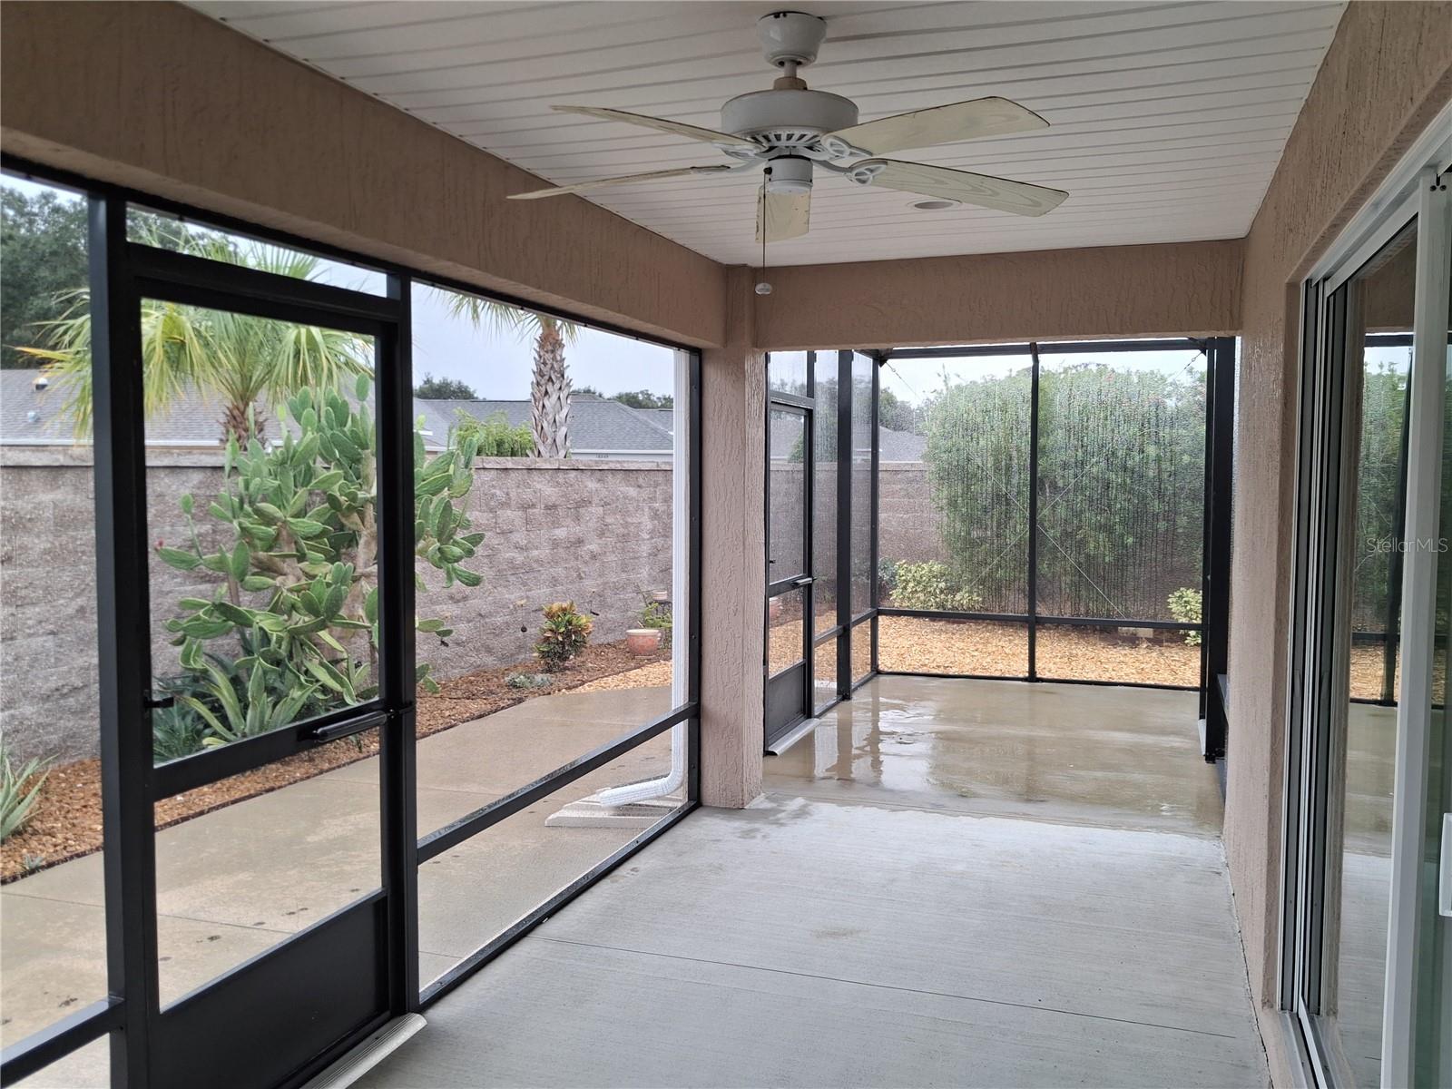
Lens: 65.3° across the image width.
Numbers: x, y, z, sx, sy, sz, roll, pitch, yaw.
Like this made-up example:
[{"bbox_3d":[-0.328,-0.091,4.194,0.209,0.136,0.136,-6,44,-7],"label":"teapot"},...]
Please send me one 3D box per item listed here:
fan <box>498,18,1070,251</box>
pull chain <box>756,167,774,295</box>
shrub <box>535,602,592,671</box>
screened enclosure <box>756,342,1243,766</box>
[{"bbox_3d":[0.134,-0.918,2.421,1.290,0.354,1.270,0,4,2],"label":"fan"},{"bbox_3d":[0.082,-0.655,2.375,0.033,0.261,0.033,2,4,20],"label":"pull chain"},{"bbox_3d":[-1.432,0.811,10.000,0.480,0.610,0.460,0,4,-8],"label":"shrub"},{"bbox_3d":[1.810,-0.172,7.184,2.500,2.680,3.500,1,4,20],"label":"screened enclosure"}]

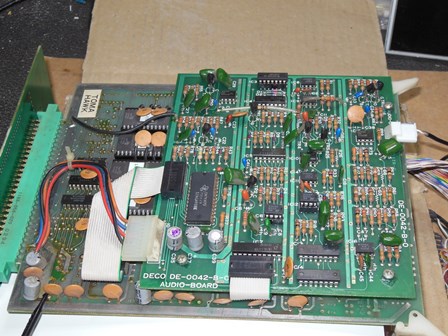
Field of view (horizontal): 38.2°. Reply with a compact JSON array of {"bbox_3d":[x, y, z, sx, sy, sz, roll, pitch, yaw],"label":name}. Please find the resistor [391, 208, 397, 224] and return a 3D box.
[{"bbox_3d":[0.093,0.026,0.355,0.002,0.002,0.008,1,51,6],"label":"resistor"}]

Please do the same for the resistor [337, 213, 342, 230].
[{"bbox_3d":[0.063,0.029,0.350,0.003,0.003,0.009,1,48,6],"label":"resistor"}]

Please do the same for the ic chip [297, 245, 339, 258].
[{"bbox_3d":[0.050,0.045,0.342,0.021,0.004,0.008,1,52,6],"label":"ic chip"}]

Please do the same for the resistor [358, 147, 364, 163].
[{"bbox_3d":[0.081,-0.007,0.381,0.003,0.003,0.009,1,48,6],"label":"resistor"}]

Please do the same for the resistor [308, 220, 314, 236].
[{"bbox_3d":[0.047,0.032,0.346,0.003,0.003,0.007,1,50,6],"label":"resistor"}]

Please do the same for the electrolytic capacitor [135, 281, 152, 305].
[{"bbox_3d":[-0.043,0.066,0.342,0.008,0.011,0.008,5,48,1],"label":"electrolytic capacitor"}]

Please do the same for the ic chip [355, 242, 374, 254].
[{"bbox_3d":[0.073,0.043,0.334,0.010,0.004,0.007,1,50,6],"label":"ic chip"}]

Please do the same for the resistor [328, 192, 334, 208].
[{"bbox_3d":[0.060,0.017,0.360,0.002,0.002,0.007,1,49,6],"label":"resistor"}]

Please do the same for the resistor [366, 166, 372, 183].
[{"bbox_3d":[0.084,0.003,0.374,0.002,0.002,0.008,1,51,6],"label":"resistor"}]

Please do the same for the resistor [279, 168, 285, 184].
[{"bbox_3d":[0.034,0.004,0.378,0.003,0.003,0.009,2,52,6],"label":"resistor"}]

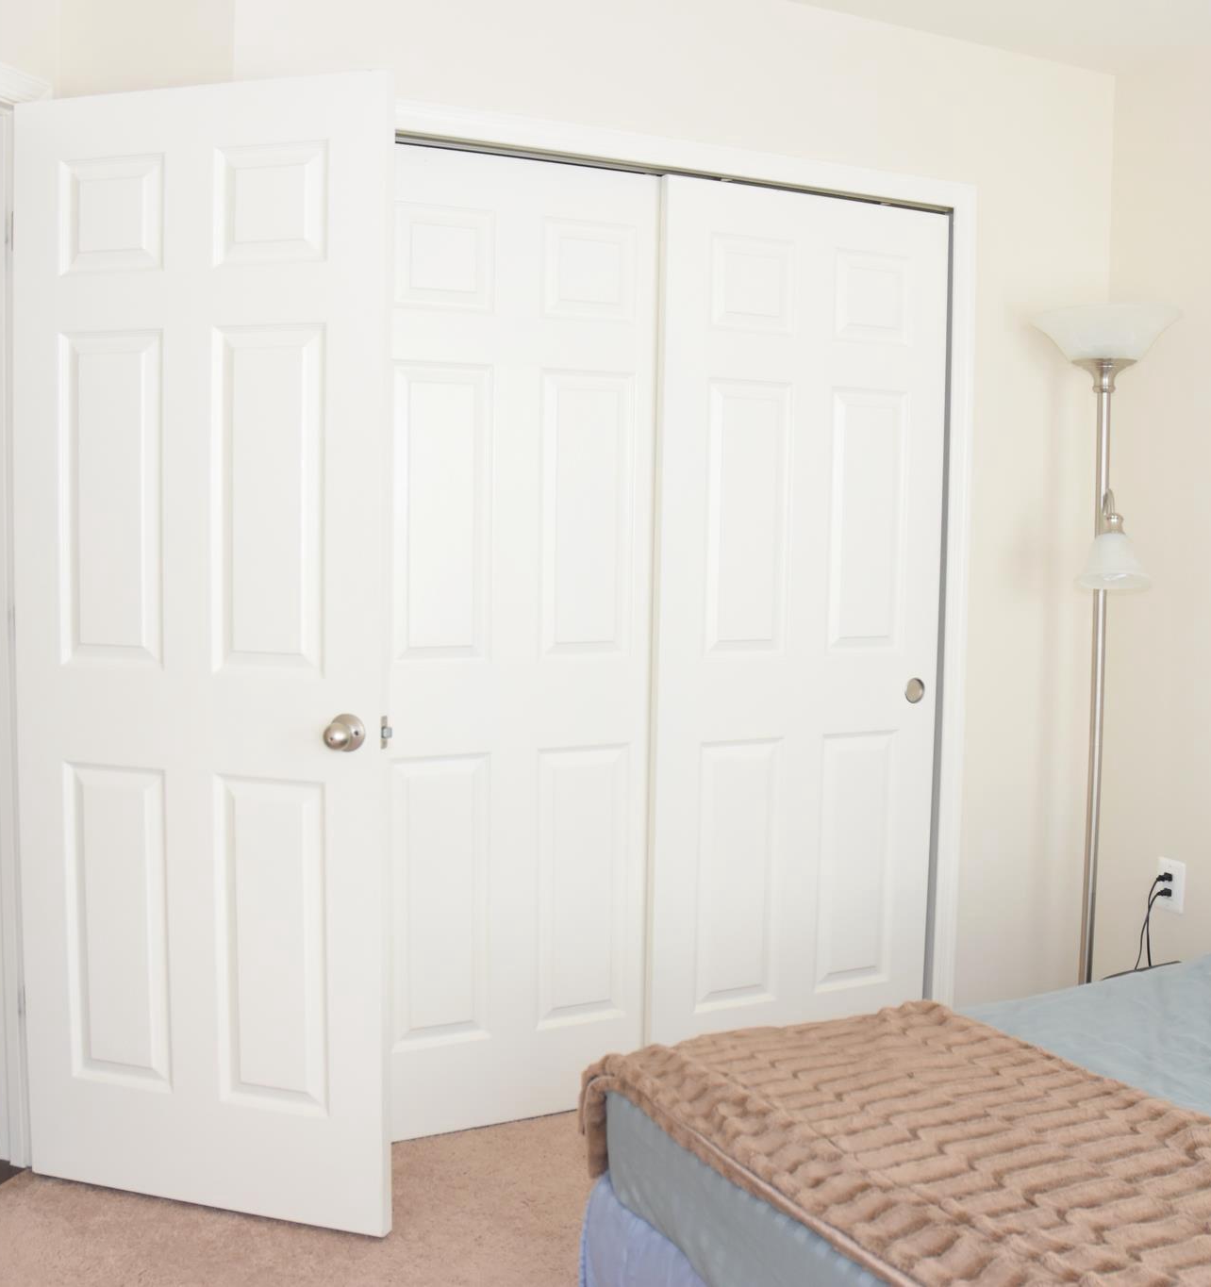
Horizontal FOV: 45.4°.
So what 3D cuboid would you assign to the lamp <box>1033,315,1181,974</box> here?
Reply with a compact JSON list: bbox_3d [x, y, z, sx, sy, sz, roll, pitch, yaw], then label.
[{"bbox_3d":[1.134,0.142,3.347,0.318,1.800,0.350,1,4,4],"label":"lamp"}]

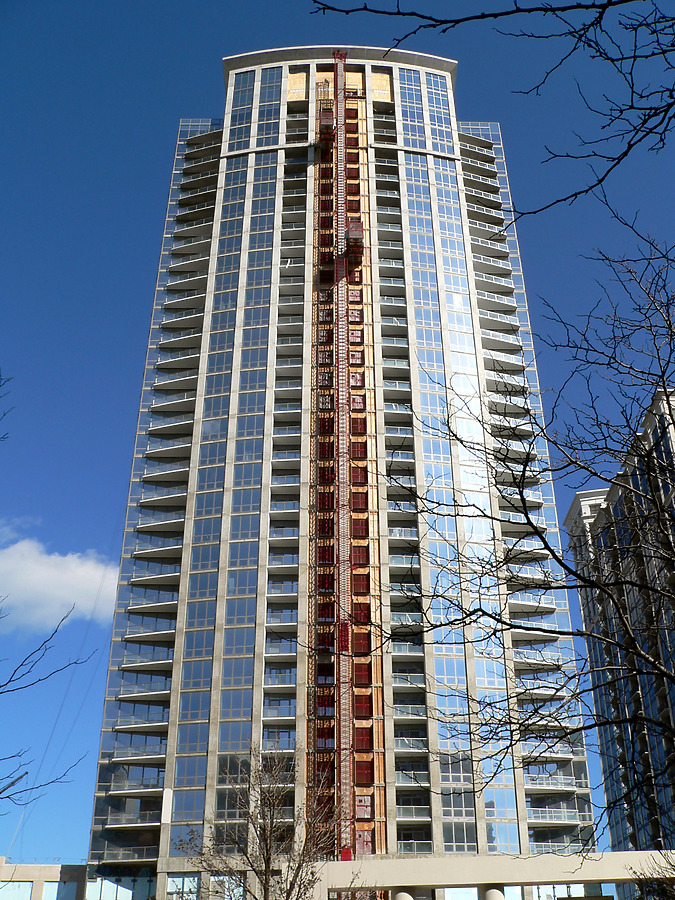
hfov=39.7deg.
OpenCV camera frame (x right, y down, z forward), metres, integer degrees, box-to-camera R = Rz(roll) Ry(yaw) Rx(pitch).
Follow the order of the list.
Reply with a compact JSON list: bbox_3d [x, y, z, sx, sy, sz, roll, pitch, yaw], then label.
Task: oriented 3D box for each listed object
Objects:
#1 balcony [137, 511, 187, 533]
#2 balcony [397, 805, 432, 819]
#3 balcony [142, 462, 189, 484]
[{"bbox_3d":[-18.035,7.209,96.175,5.250,1.270,2.250,-6,-32,10],"label":"balcony"},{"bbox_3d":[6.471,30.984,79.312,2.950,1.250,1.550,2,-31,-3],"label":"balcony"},{"bbox_3d":[-18.057,2.145,99.218,5.250,1.270,2.250,-6,-32,10],"label":"balcony"}]

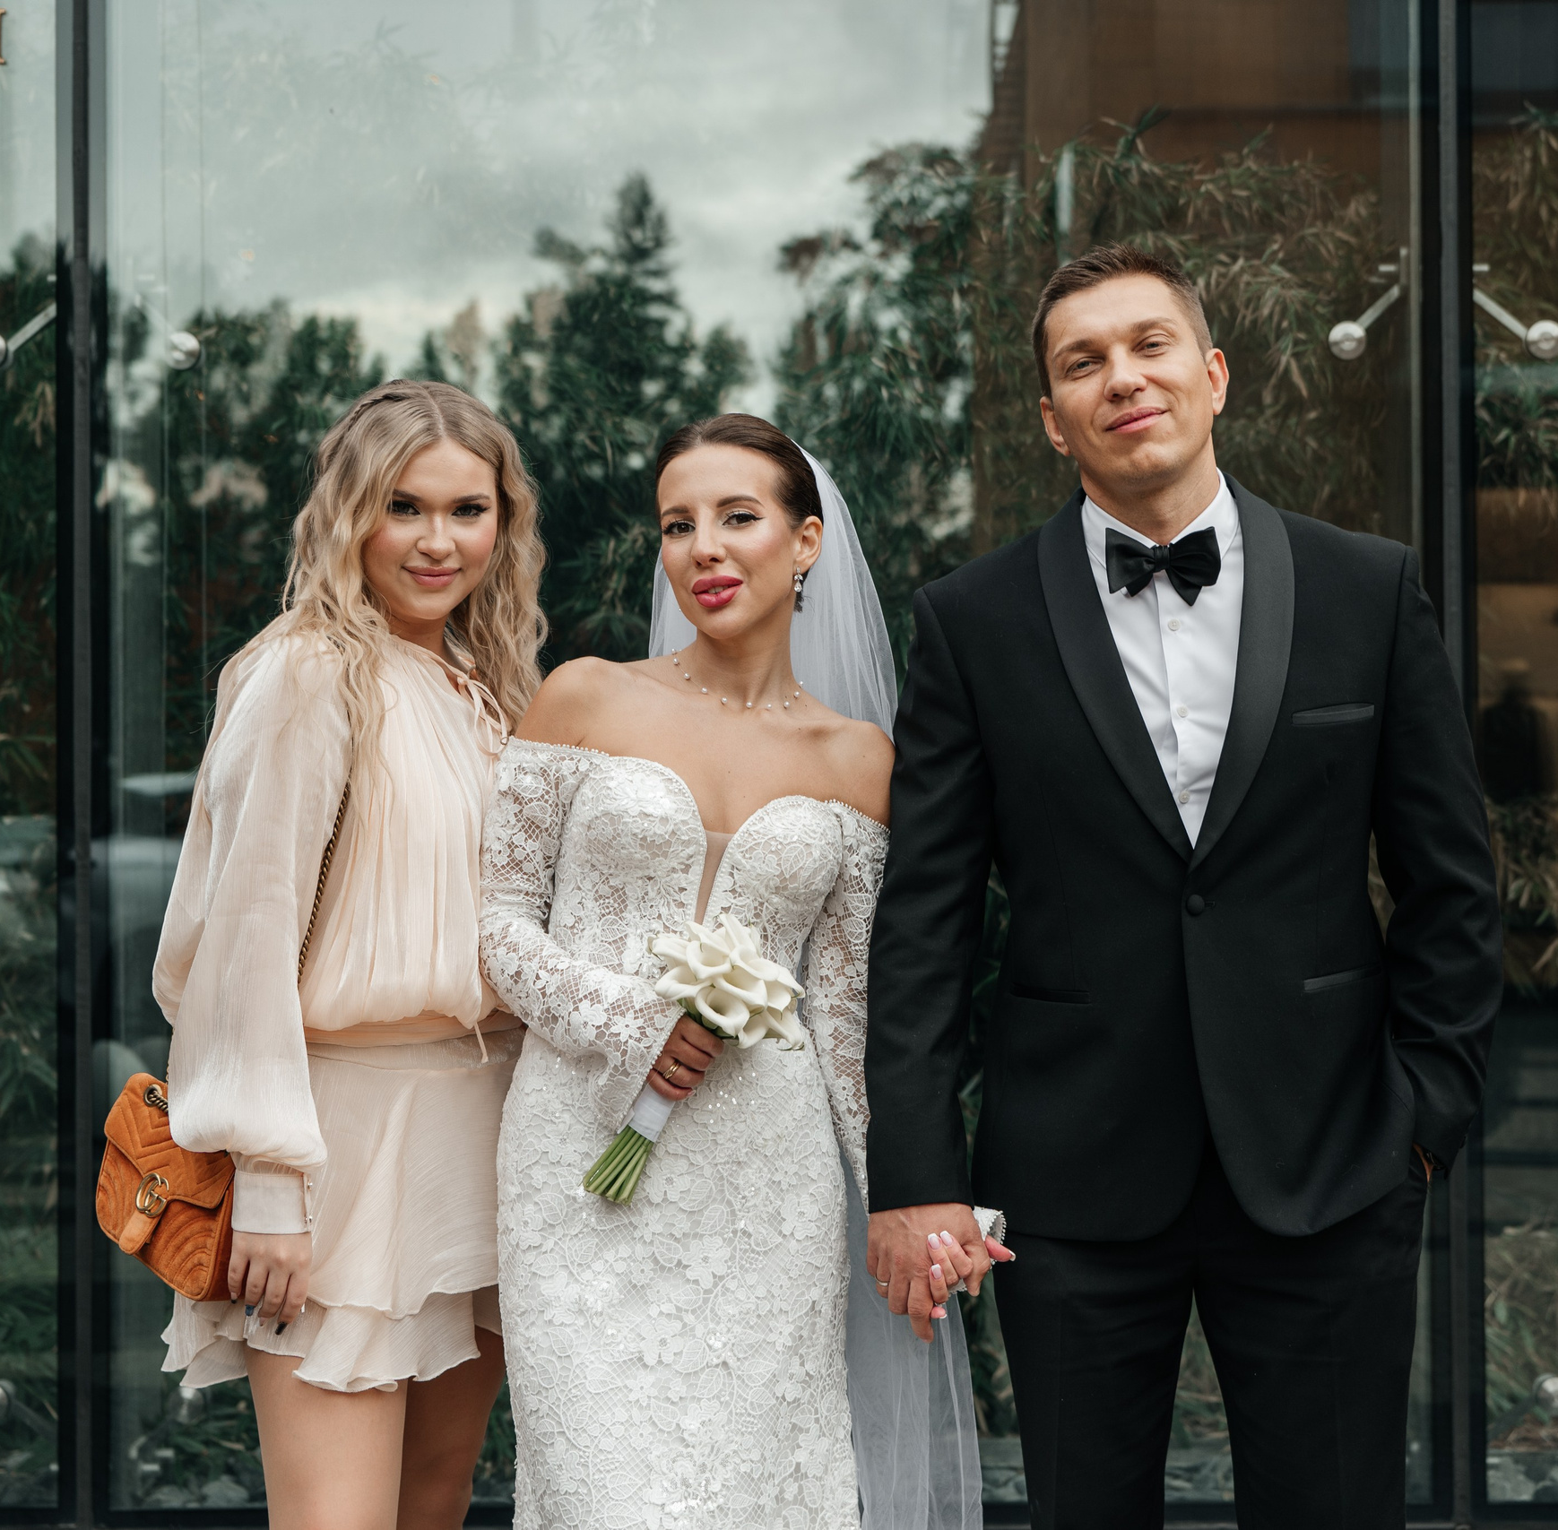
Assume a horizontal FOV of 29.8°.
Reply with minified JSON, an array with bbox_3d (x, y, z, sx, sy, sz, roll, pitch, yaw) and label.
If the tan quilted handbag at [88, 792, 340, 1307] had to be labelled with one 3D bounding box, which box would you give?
[{"bbox_3d":[-0.527,0.219,2.860,0.140,0.540,0.230,1,9,-42],"label":"tan quilted handbag"}]

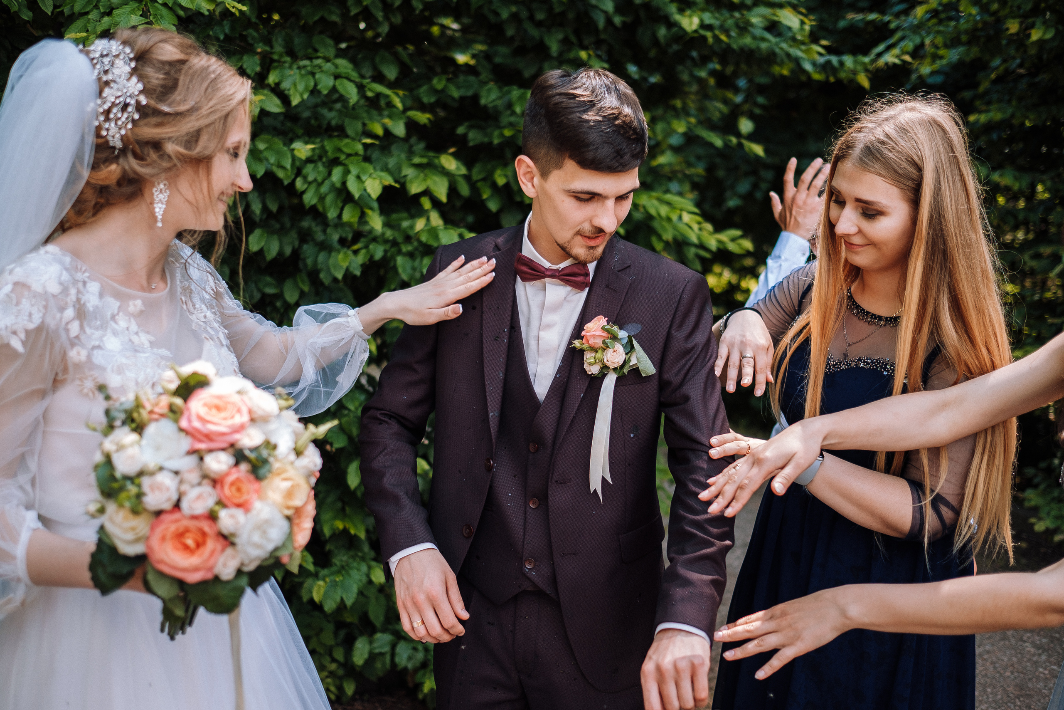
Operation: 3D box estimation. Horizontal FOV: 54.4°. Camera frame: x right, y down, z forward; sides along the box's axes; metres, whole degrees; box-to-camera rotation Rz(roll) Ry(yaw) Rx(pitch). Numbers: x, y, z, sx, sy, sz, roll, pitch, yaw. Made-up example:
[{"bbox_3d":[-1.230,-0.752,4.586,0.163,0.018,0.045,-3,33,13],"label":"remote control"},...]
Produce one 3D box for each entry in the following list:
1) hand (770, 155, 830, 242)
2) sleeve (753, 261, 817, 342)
[{"bbox_3d":[0.583,-0.332,2.220,0.140,0.185,0.080,11,-6,-17],"label":"hand"},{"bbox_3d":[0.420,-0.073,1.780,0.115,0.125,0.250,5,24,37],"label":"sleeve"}]

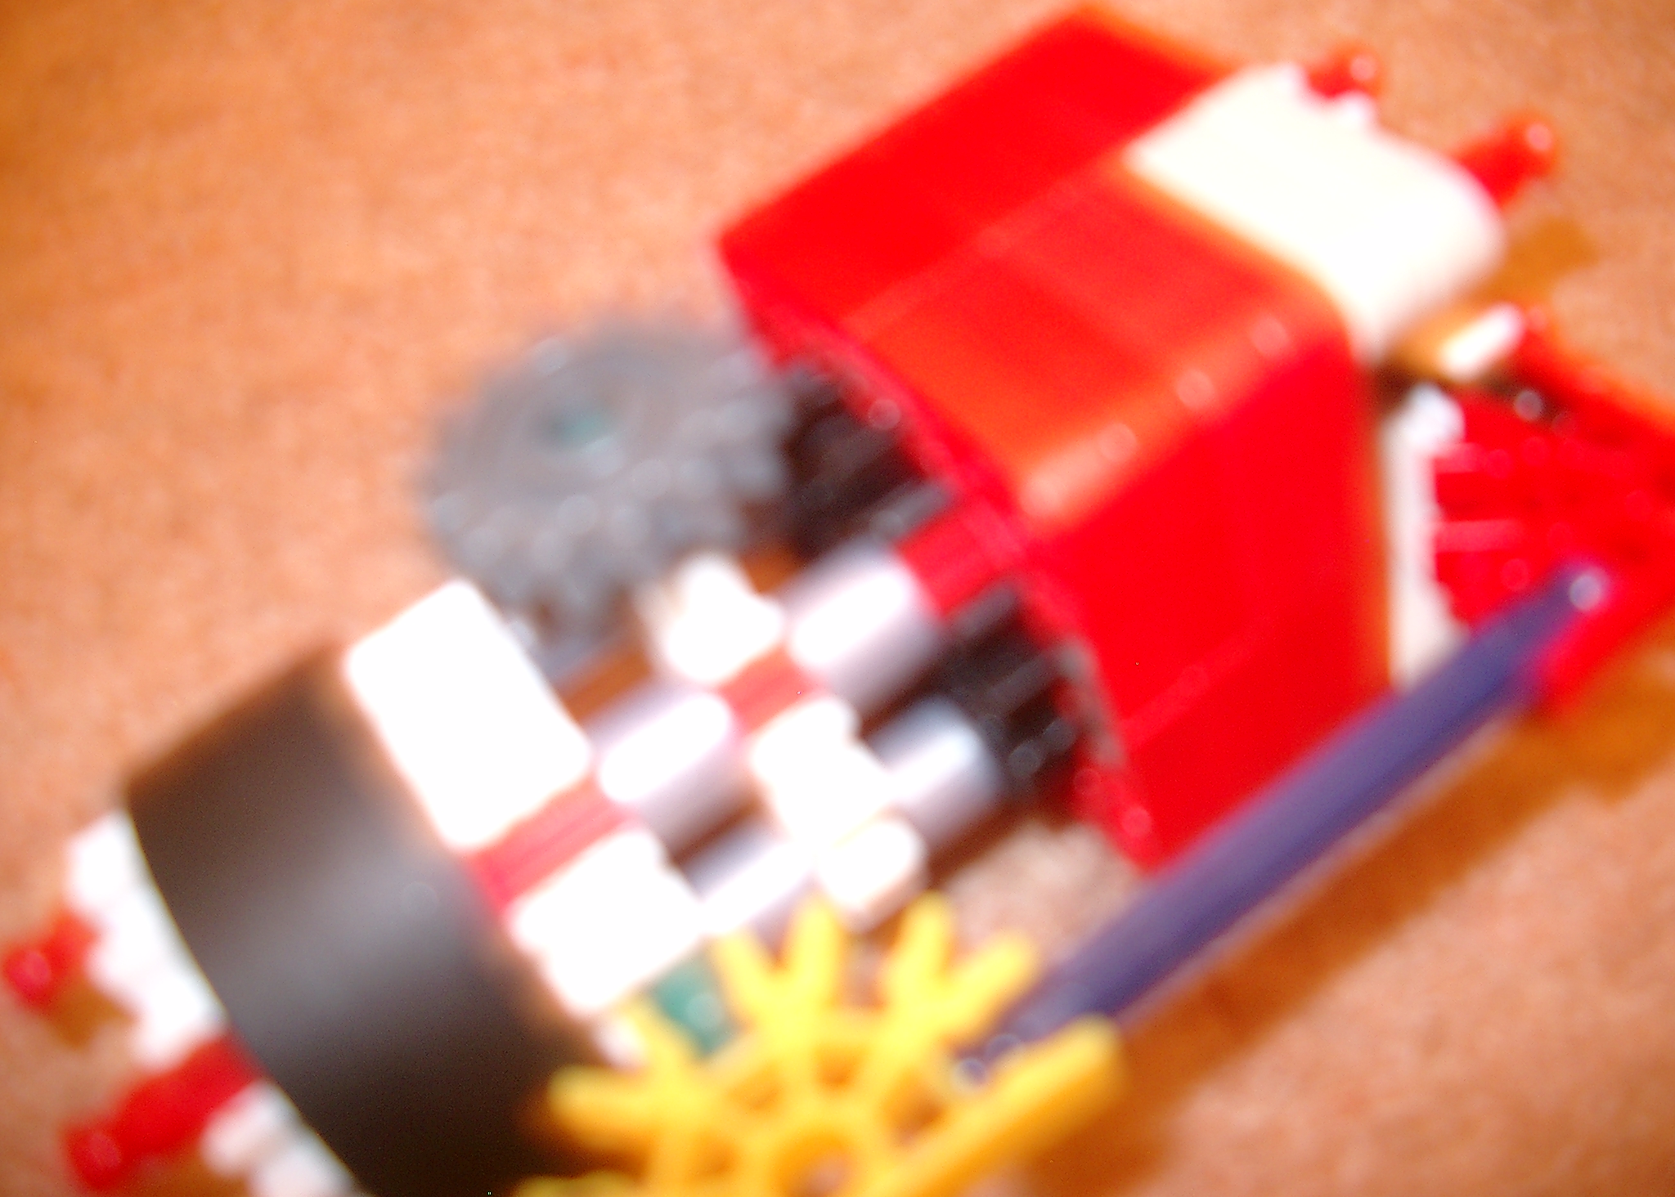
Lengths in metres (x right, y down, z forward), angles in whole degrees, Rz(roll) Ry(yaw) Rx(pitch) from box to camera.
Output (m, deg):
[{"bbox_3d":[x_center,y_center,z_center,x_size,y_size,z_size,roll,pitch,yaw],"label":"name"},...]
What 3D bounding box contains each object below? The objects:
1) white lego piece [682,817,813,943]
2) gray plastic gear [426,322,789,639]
[{"bbox_3d":[-0.006,0.020,0.127,0.010,0.008,0.008,-35,42,-12],"label":"white lego piece"},{"bbox_3d":[-0.018,-0.010,0.138,0.026,0.009,0.026,-13,42,12],"label":"gray plastic gear"}]

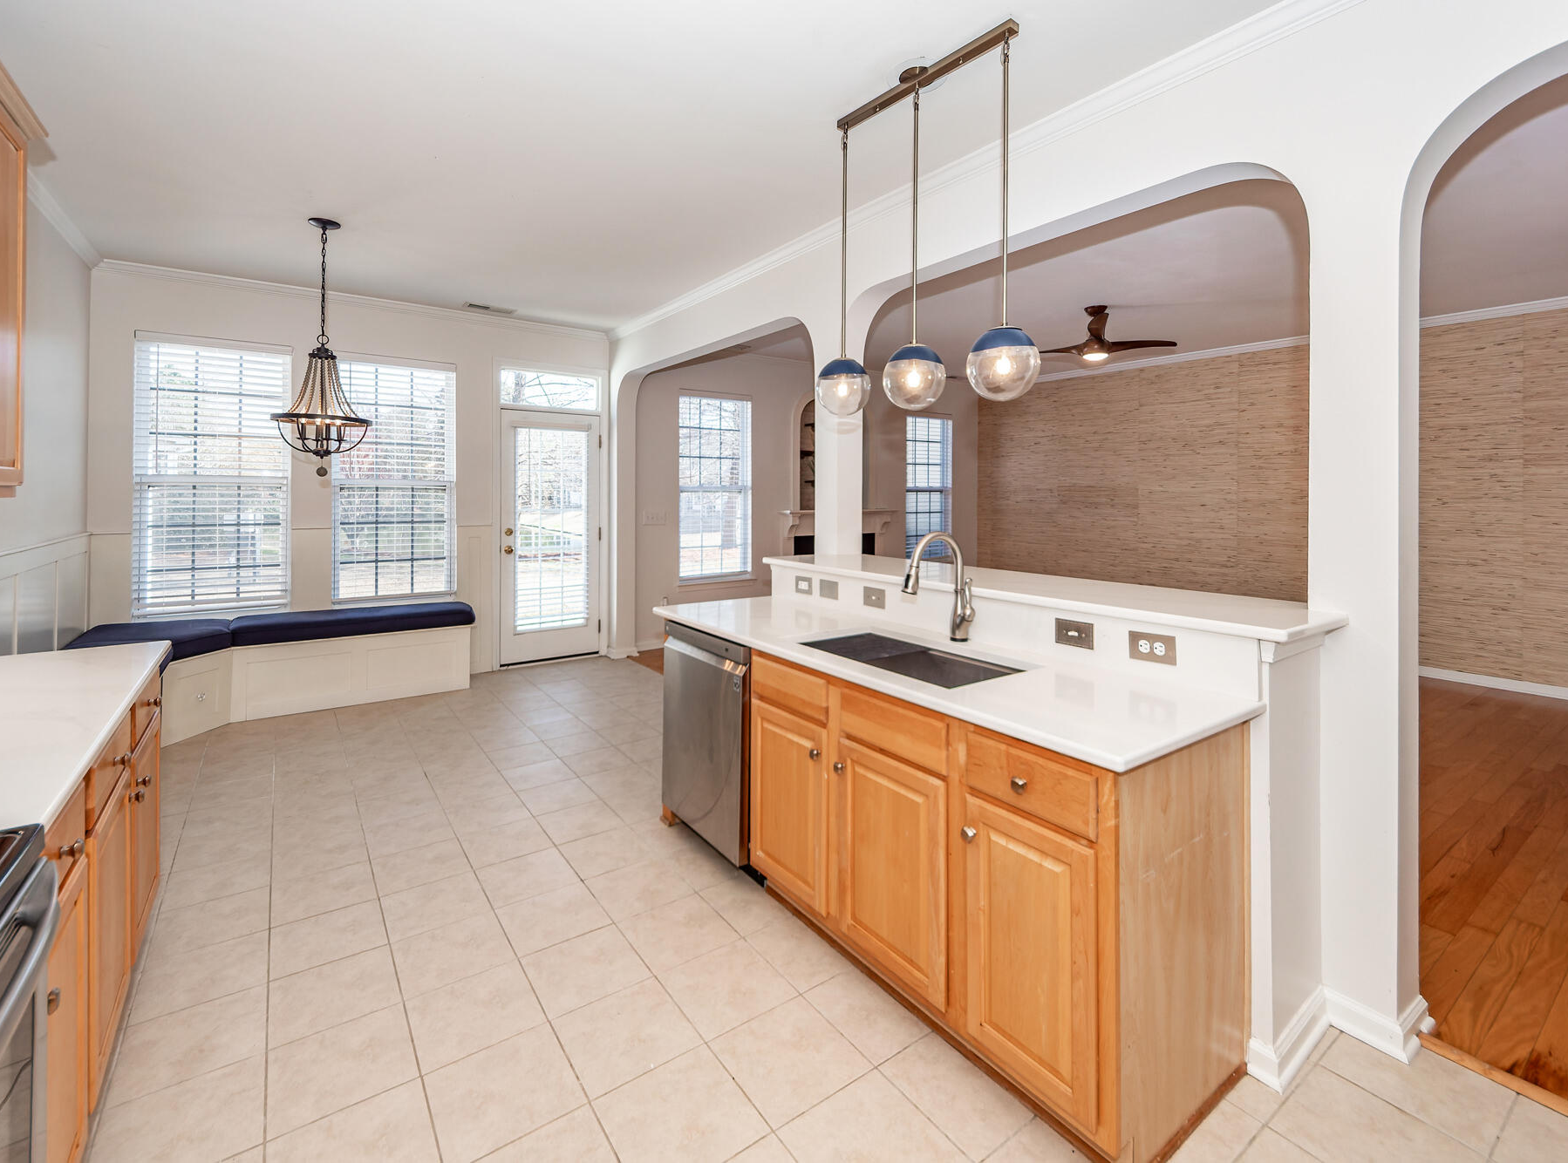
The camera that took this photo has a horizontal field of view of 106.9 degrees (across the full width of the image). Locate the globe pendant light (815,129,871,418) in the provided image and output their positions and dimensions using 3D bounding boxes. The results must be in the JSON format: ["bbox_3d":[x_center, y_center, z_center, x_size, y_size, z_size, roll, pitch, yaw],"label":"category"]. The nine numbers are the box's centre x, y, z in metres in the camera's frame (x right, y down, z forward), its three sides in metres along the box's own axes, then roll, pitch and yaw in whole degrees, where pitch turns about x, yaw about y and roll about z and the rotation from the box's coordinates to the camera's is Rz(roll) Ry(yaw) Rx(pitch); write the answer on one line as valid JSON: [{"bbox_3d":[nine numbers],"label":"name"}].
[{"bbox_3d":[0.234,-1.203,2.271,0.215,1.100,0.215,0,5,0],"label":"globe pendant light"}]

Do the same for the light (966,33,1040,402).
[{"bbox_3d":[0.672,-1.115,1.781,0.215,1.110,0.215,0,5,0],"label":"light"}]

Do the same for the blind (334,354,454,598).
[{"bbox_3d":[-3.086,-0.811,4.613,0.850,1.850,0.070,-3,5,-33],"label":"blind"}]

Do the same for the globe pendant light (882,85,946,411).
[{"bbox_3d":[0.453,-1.166,2.026,0.215,1.110,0.215,0,5,0],"label":"globe pendant light"}]

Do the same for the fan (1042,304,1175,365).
[{"bbox_3d":[2.478,-1.958,4.629,1.250,0.450,1.250,0,5,0],"label":"fan"}]

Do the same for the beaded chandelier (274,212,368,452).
[{"bbox_3d":[-2.573,-1.329,3.230,0.510,1.360,0.510,0,5,0],"label":"beaded chandelier"}]

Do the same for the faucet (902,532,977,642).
[{"bbox_3d":[0.557,0.019,2.085,0.240,0.390,0.100,-3,6,-36],"label":"faucet"}]

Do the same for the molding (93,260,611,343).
[{"bbox_3d":[-3.060,-2.179,4.613,3.400,0.110,0.100,-3,5,-33],"label":"molding"}]

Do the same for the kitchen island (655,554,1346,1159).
[{"bbox_3d":[0.553,0.606,2.263,1.100,1.150,2.150,-3,6,-38],"label":"kitchen island"}]

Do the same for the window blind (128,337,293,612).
[{"bbox_3d":[-4.006,-0.731,4.076,0.850,1.860,0.070,-3,5,-33],"label":"window blind"}]

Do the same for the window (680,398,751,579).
[{"bbox_3d":[-0.707,-0.959,5.974,0.830,1.830,0.110,-3,5,-33],"label":"window"}]

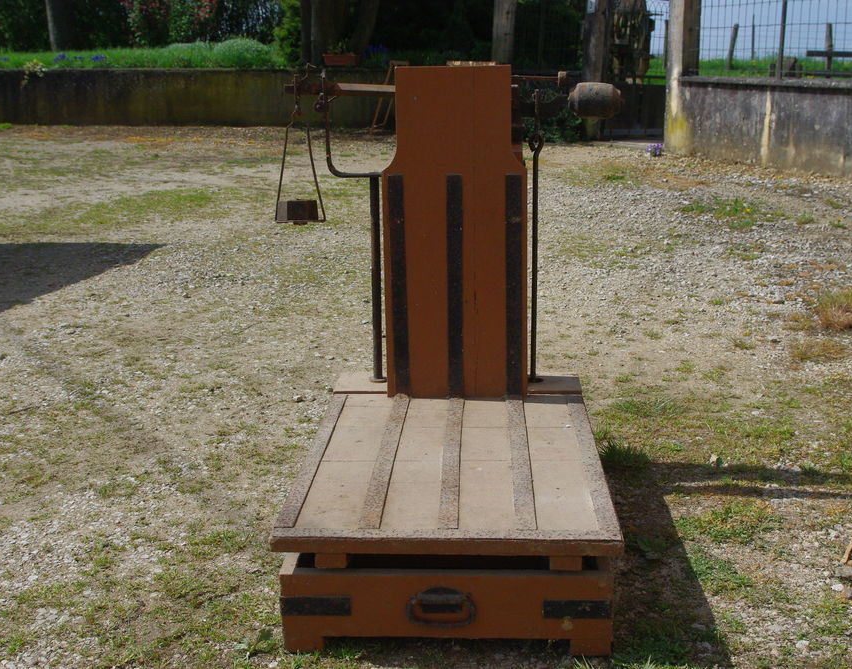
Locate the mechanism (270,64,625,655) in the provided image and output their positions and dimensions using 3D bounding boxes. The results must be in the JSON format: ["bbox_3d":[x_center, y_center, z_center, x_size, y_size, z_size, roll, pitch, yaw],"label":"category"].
[{"bbox_3d":[0.032,-0.035,2.390,0.886,1.076,1.011,0,15,3],"label":"mechanism"}]

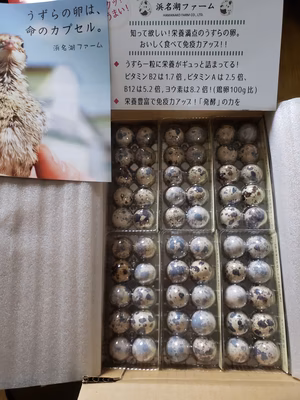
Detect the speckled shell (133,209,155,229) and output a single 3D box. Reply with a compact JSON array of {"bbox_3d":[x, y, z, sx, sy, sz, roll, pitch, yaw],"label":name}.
[{"bbox_3d":[-0.008,0.023,0.378,0.025,0.032,0.025,-1,75,4],"label":"speckled shell"}]

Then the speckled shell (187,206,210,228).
[{"bbox_3d":[0.059,0.021,0.374,0.027,0.033,0.027,-1,75,4],"label":"speckled shell"}]

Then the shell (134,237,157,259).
[{"bbox_3d":[-0.006,0.059,0.368,0.027,0.032,0.027,-1,74,5],"label":"shell"}]

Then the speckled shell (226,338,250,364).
[{"bbox_3d":[0.097,0.165,0.330,0.026,0.032,0.026,-1,74,5],"label":"speckled shell"}]

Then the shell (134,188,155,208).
[{"bbox_3d":[-0.007,-0.004,0.386,0.025,0.032,0.025,-1,74,5],"label":"shell"}]

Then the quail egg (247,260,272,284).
[{"bbox_3d":[0.130,0.084,0.353,0.026,0.032,0.026,-1,75,4],"label":"quail egg"}]

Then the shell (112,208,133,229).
[{"bbox_3d":[-0.035,0.023,0.378,0.025,0.032,0.025,-1,75,3],"label":"shell"}]

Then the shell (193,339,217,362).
[{"bbox_3d":[0.061,0.167,0.337,0.026,0.032,0.026,-1,75,4],"label":"shell"}]

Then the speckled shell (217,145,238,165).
[{"bbox_3d":[0.101,-0.060,0.392,0.026,0.032,0.026,-1,75,3],"label":"speckled shell"}]

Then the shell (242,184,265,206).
[{"bbox_3d":[0.129,-0.006,0.377,0.026,0.033,0.026,-1,75,4],"label":"shell"}]

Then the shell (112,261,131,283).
[{"bbox_3d":[-0.035,0.086,0.362,0.025,0.032,0.025,-1,75,3],"label":"shell"}]

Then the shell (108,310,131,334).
[{"bbox_3d":[-0.035,0.142,0.351,0.025,0.032,0.025,-1,75,4],"label":"shell"}]

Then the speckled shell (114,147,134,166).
[{"bbox_3d":[-0.035,-0.059,0.400,0.026,0.032,0.026,-1,75,3],"label":"speckled shell"}]

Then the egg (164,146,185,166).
[{"bbox_3d":[0.032,-0.058,0.388,0.025,0.032,0.025,-1,75,3],"label":"egg"}]

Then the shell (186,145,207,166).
[{"bbox_3d":[0.061,-0.058,0.397,0.025,0.032,0.025,-1,75,4],"label":"shell"}]

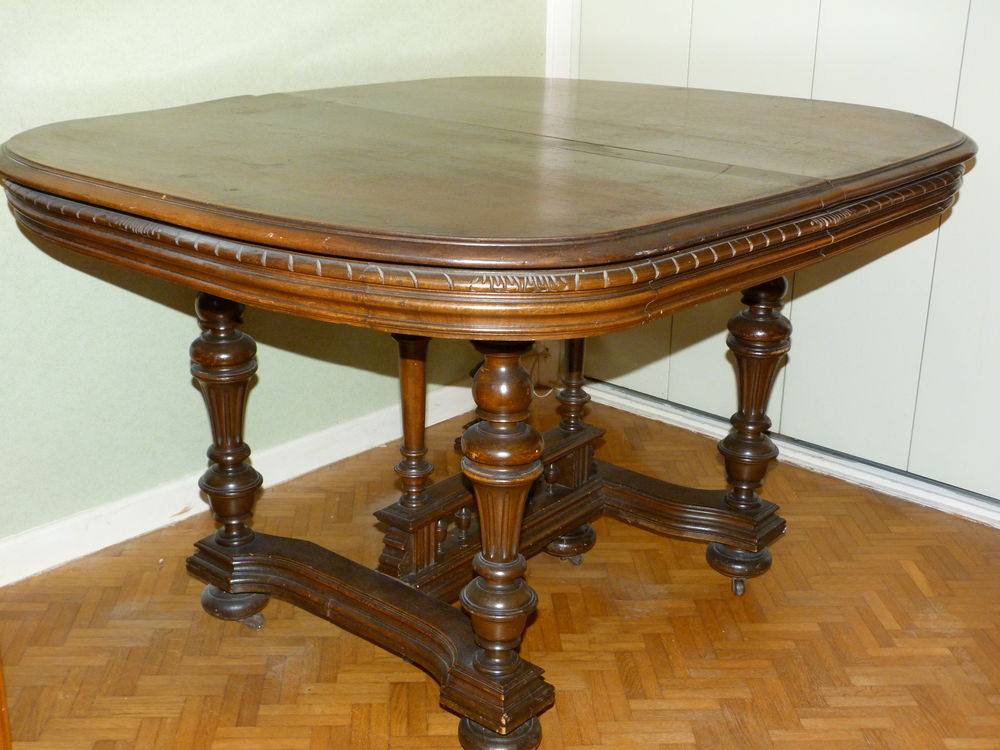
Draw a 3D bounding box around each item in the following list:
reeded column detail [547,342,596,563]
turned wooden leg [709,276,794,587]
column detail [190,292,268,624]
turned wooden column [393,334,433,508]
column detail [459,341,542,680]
[{"bbox_3d":[0.113,0.080,1.936,0.097,0.485,0.097,1,20,0],"label":"reeded column detail"},{"bbox_3d":[0.377,0.081,1.868,0.099,0.555,0.099,16,25,36],"label":"turned wooden leg"},{"bbox_3d":[-0.374,0.115,1.720,0.099,0.546,0.099,16,25,36],"label":"column detail"},{"bbox_3d":[-0.113,0.057,1.629,0.056,0.261,0.056,1,20,0],"label":"turned wooden column"},{"bbox_3d":[0.002,0.156,1.406,0.092,0.422,0.092,1,20,0],"label":"column detail"}]

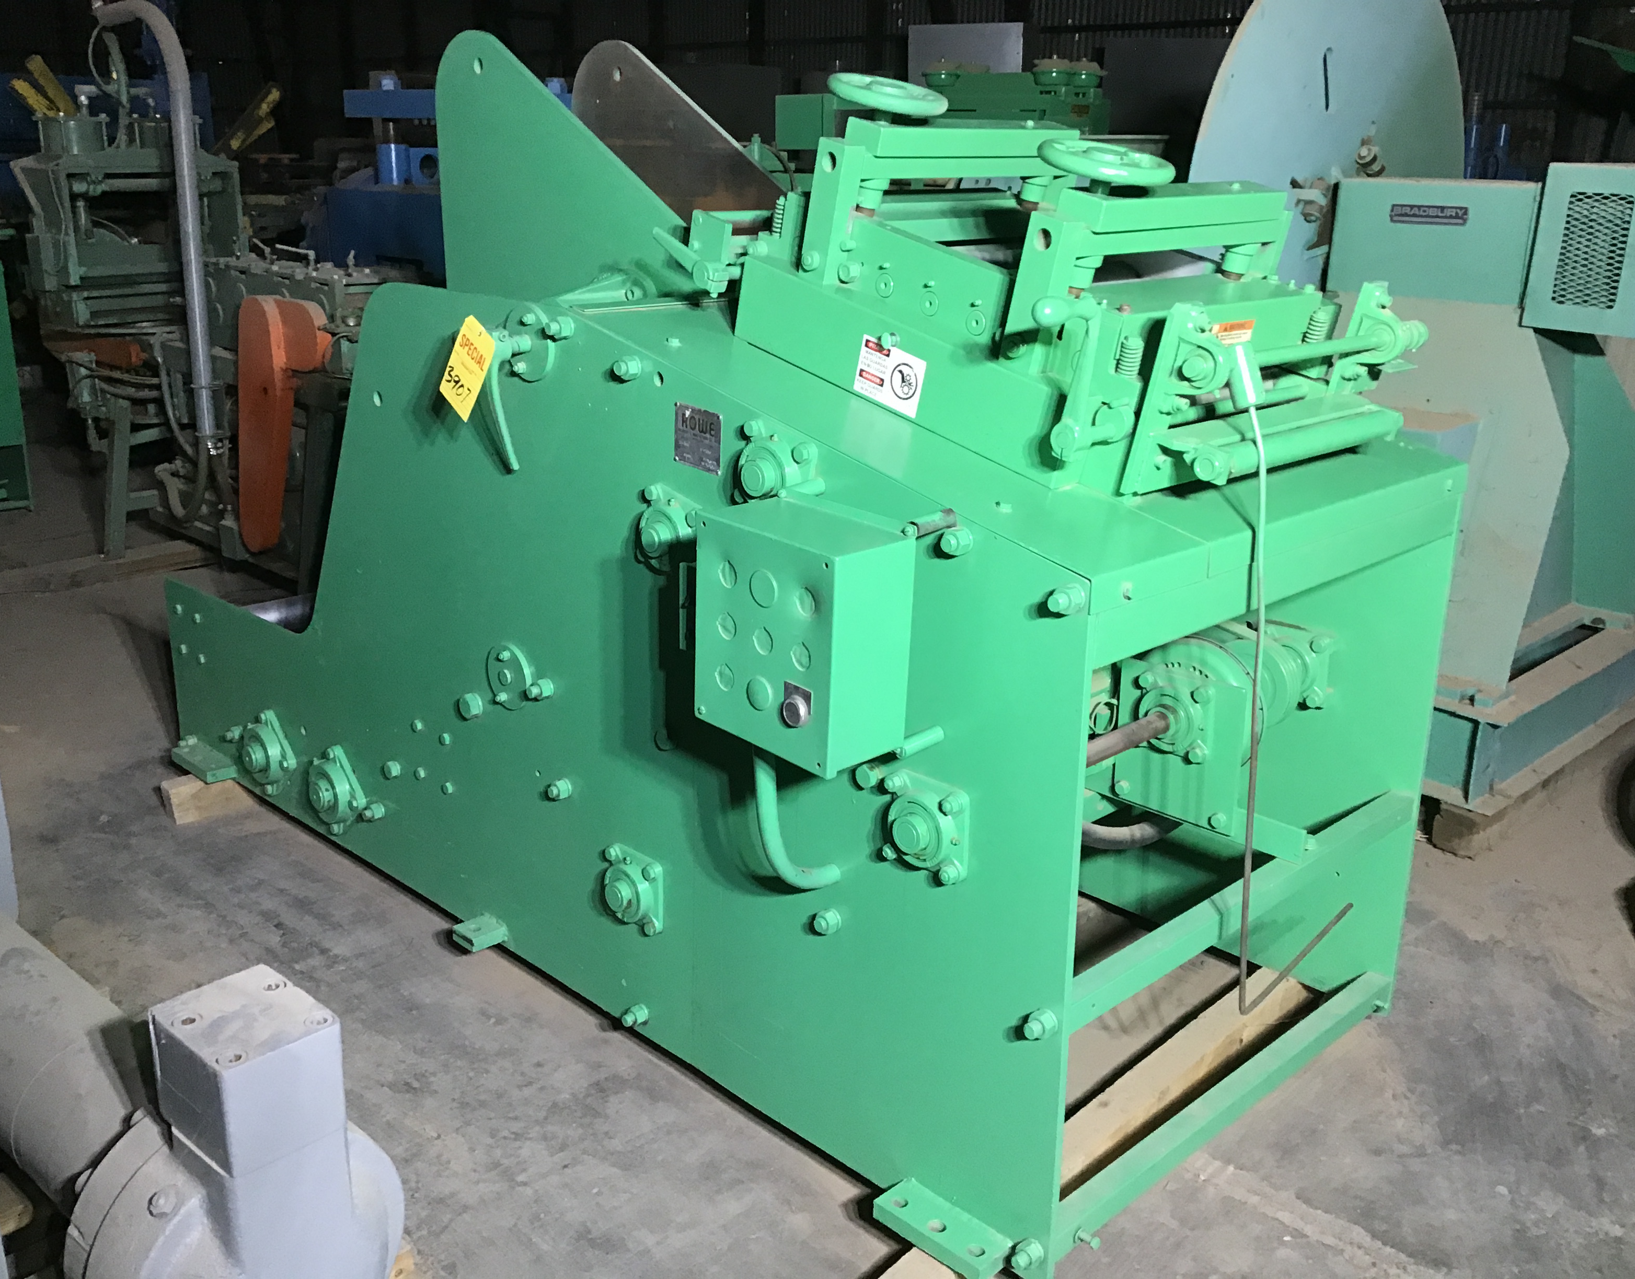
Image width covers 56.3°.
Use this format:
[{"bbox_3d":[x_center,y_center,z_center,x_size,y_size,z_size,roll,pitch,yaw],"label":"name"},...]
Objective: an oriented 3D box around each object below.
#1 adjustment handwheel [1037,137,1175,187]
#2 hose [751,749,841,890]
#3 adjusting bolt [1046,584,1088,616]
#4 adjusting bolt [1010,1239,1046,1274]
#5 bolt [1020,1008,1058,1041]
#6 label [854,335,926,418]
[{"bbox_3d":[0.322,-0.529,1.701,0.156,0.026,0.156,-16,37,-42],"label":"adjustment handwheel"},{"bbox_3d":[-0.019,0.195,1.808,0.132,0.245,0.022,-16,24,-42],"label":"hose"},{"bbox_3d":[0.245,-0.038,1.531,0.031,0.033,0.033,-16,24,-42],"label":"adjusting bolt"},{"bbox_3d":[0.242,0.717,1.770,0.029,0.034,0.034,-16,24,-42],"label":"adjusting bolt"},{"bbox_3d":[0.243,0.427,1.679,0.029,0.034,0.034,-16,24,-42],"label":"bolt"},{"bbox_3d":[0.089,-0.325,1.882,0.002,0.070,0.107,-16,37,-42],"label":"label"}]

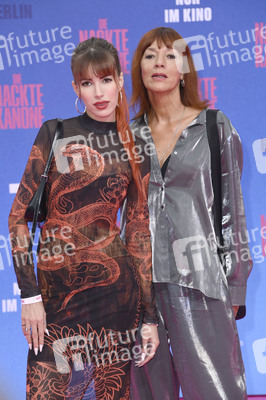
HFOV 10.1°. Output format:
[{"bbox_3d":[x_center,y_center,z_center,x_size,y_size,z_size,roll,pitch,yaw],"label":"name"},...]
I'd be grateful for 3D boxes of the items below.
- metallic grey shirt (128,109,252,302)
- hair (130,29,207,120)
[{"bbox_3d":[0.156,0.020,4.620,0.480,0.590,0.280,2,4,24],"label":"metallic grey shirt"},{"bbox_3d":[0.113,-0.393,4.620,0.235,0.275,0.235,0,0,12],"label":"hair"}]

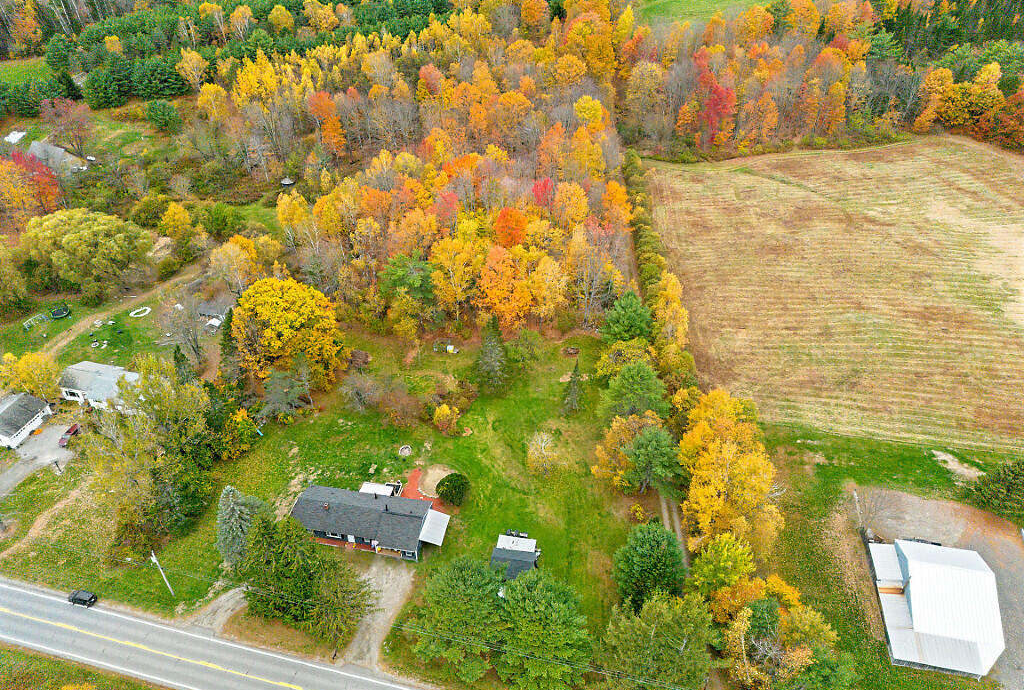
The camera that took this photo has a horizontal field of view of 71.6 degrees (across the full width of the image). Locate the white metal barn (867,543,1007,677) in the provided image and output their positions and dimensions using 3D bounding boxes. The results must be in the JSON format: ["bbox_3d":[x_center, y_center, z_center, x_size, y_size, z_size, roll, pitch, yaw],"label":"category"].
[{"bbox_3d":[62.871,37.450,104.814,14.100,7.320,19.980,8,39,10],"label":"white metal barn"}]

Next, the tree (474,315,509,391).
[{"bbox_3d":[-3.940,1.200,143.300,6.400,17.000,6.400,0,38,0],"label":"tree"}]

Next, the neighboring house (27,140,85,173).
[{"bbox_3d":[-149.500,-61.400,231.500,16.500,7.000,8.800,20,42,23],"label":"neighboring house"}]

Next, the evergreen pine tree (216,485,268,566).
[{"bbox_3d":[-42.900,27.200,111.400,6.500,15.200,6.500,0,38,0],"label":"evergreen pine tree"}]

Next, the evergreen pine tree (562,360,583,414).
[{"bbox_3d":[12.665,7.988,141.351,4.000,12.400,4.000,0,36,0],"label":"evergreen pine tree"}]

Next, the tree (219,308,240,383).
[{"bbox_3d":[-57.400,-0.450,145.200,4.800,17.000,4.800,0,38,0],"label":"tree"}]

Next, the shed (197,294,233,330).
[{"bbox_3d":[-71.000,-7.824,169.864,6.900,3.900,7.000,5,37,6],"label":"shed"}]

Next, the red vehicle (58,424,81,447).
[{"bbox_3d":[-85.600,17.448,137.560,1.850,1.700,4.700,4,37,5],"label":"red vehicle"}]

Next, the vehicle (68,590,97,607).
[{"bbox_3d":[-65.136,38.616,107.884,4.200,1.680,1.800,9,39,11],"label":"vehicle"}]

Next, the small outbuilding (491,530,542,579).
[{"bbox_3d":[0.165,34.377,113.338,6.700,3.300,8.200,6,37,8],"label":"small outbuilding"}]

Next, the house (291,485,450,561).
[{"bbox_3d":[-23.653,29.464,118.969,25.200,4.500,10.600,6,37,8],"label":"house"}]

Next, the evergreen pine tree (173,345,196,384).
[{"bbox_3d":[-69.153,3.876,149.094,4.300,9.800,4.300,0,36,0],"label":"evergreen pine tree"}]

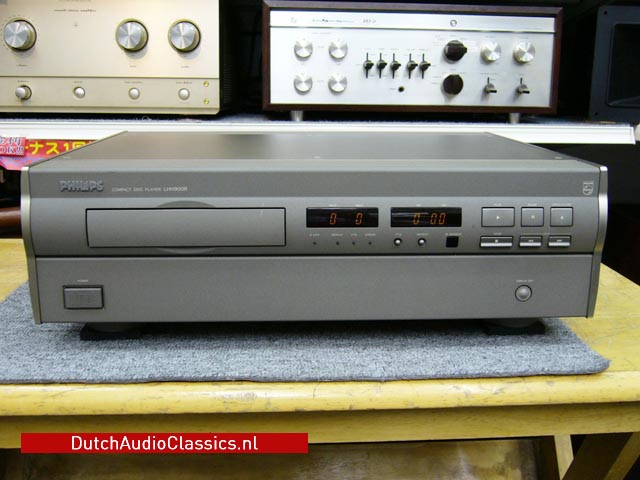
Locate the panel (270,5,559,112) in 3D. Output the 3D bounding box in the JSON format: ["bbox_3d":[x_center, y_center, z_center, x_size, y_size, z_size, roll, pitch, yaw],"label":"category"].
[{"bbox_3d":[0.151,-0.285,1.035,0.462,0.143,0.020,-1,14,-6],"label":"panel"}]

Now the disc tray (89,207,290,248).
[{"bbox_3d":[-0.106,-0.011,0.522,0.157,0.031,0.020,0,14,-3],"label":"disc tray"}]

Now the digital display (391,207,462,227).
[{"bbox_3d":[0.086,-0.019,0.526,0.058,0.016,0.010,0,14,-3],"label":"digital display"}]

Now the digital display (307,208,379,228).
[{"bbox_3d":[0.018,-0.019,0.522,0.058,0.016,0.010,0,14,-3],"label":"digital display"}]

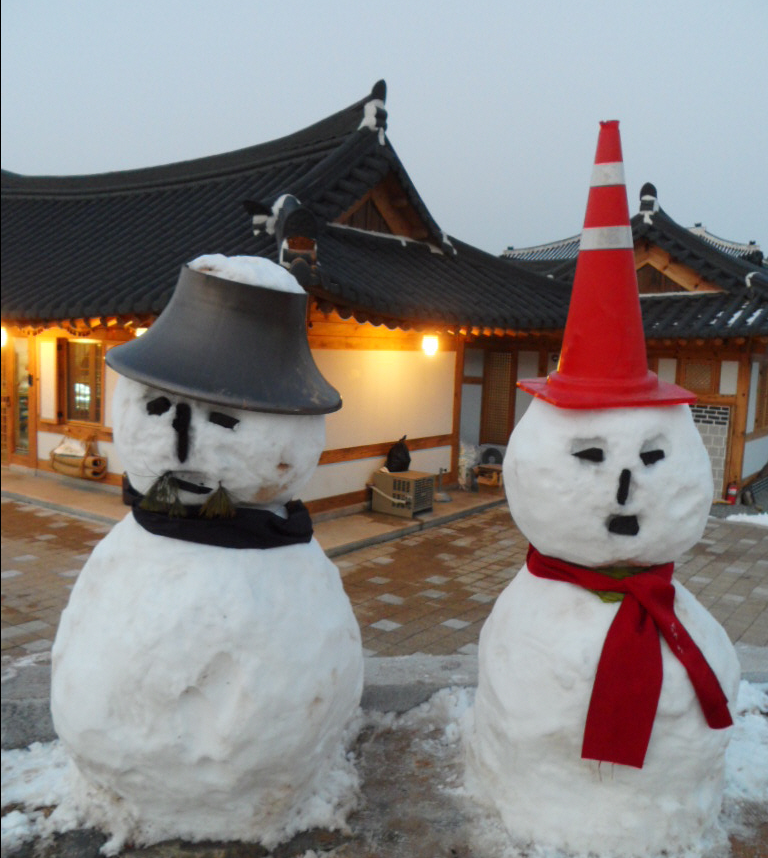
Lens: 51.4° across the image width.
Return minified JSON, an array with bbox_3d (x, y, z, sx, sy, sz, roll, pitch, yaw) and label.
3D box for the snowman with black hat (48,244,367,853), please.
[{"bbox_3d":[-0.505,0.277,2.329,0.850,1.548,0.840,3,6,7],"label":"snowman with black hat"}]

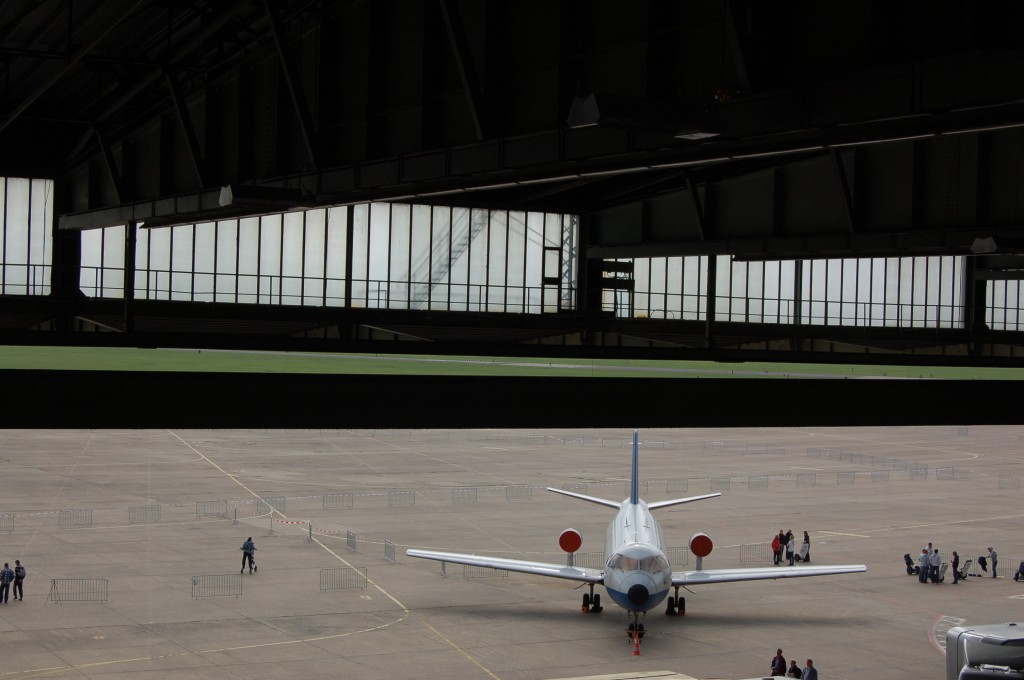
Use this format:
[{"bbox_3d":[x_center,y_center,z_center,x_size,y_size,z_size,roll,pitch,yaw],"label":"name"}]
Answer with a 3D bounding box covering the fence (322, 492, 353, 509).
[{"bbox_3d":[-12.122,11.231,154.423,2.500,1.100,0.450,1,1,-40],"label":"fence"}]

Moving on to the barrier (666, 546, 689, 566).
[{"bbox_3d":[8.731,12.090,123.119,2.500,1.100,0.450,1,1,-29],"label":"barrier"}]

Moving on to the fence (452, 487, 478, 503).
[{"bbox_3d":[-3.487,11.422,162.489,0.450,1.100,2.500,2,1,44],"label":"fence"}]

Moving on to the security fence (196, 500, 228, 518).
[{"bbox_3d":[-19.715,11.078,145.405,0.450,1.100,2.500,2,1,44],"label":"security fence"}]

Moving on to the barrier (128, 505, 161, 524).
[{"bbox_3d":[-23.210,11.012,140.217,2.500,1.100,0.450,1,1,-45],"label":"barrier"}]

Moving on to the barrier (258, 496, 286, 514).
[{"bbox_3d":[-16.170,11.125,148.926,2.500,1.100,0.450,1,1,-45],"label":"barrier"}]

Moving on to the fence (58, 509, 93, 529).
[{"bbox_3d":[-26.786,10.943,136.078,0.450,1.100,2.500,2,1,40],"label":"fence"}]

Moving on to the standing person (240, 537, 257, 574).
[{"bbox_3d":[-13.420,11.055,113.047,0.650,1.820,0.500,2,1,6],"label":"standing person"}]

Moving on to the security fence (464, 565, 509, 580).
[{"bbox_3d":[-1.303,11.839,114.519,2.500,1.100,0.450,1,1,-28],"label":"security fence"}]

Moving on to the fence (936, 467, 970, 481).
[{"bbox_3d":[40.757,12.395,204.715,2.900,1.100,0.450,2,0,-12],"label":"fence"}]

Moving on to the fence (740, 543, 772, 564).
[{"bbox_3d":[14.124,12.221,126.715,2.500,1.100,0.450,1,1,-27],"label":"fence"}]

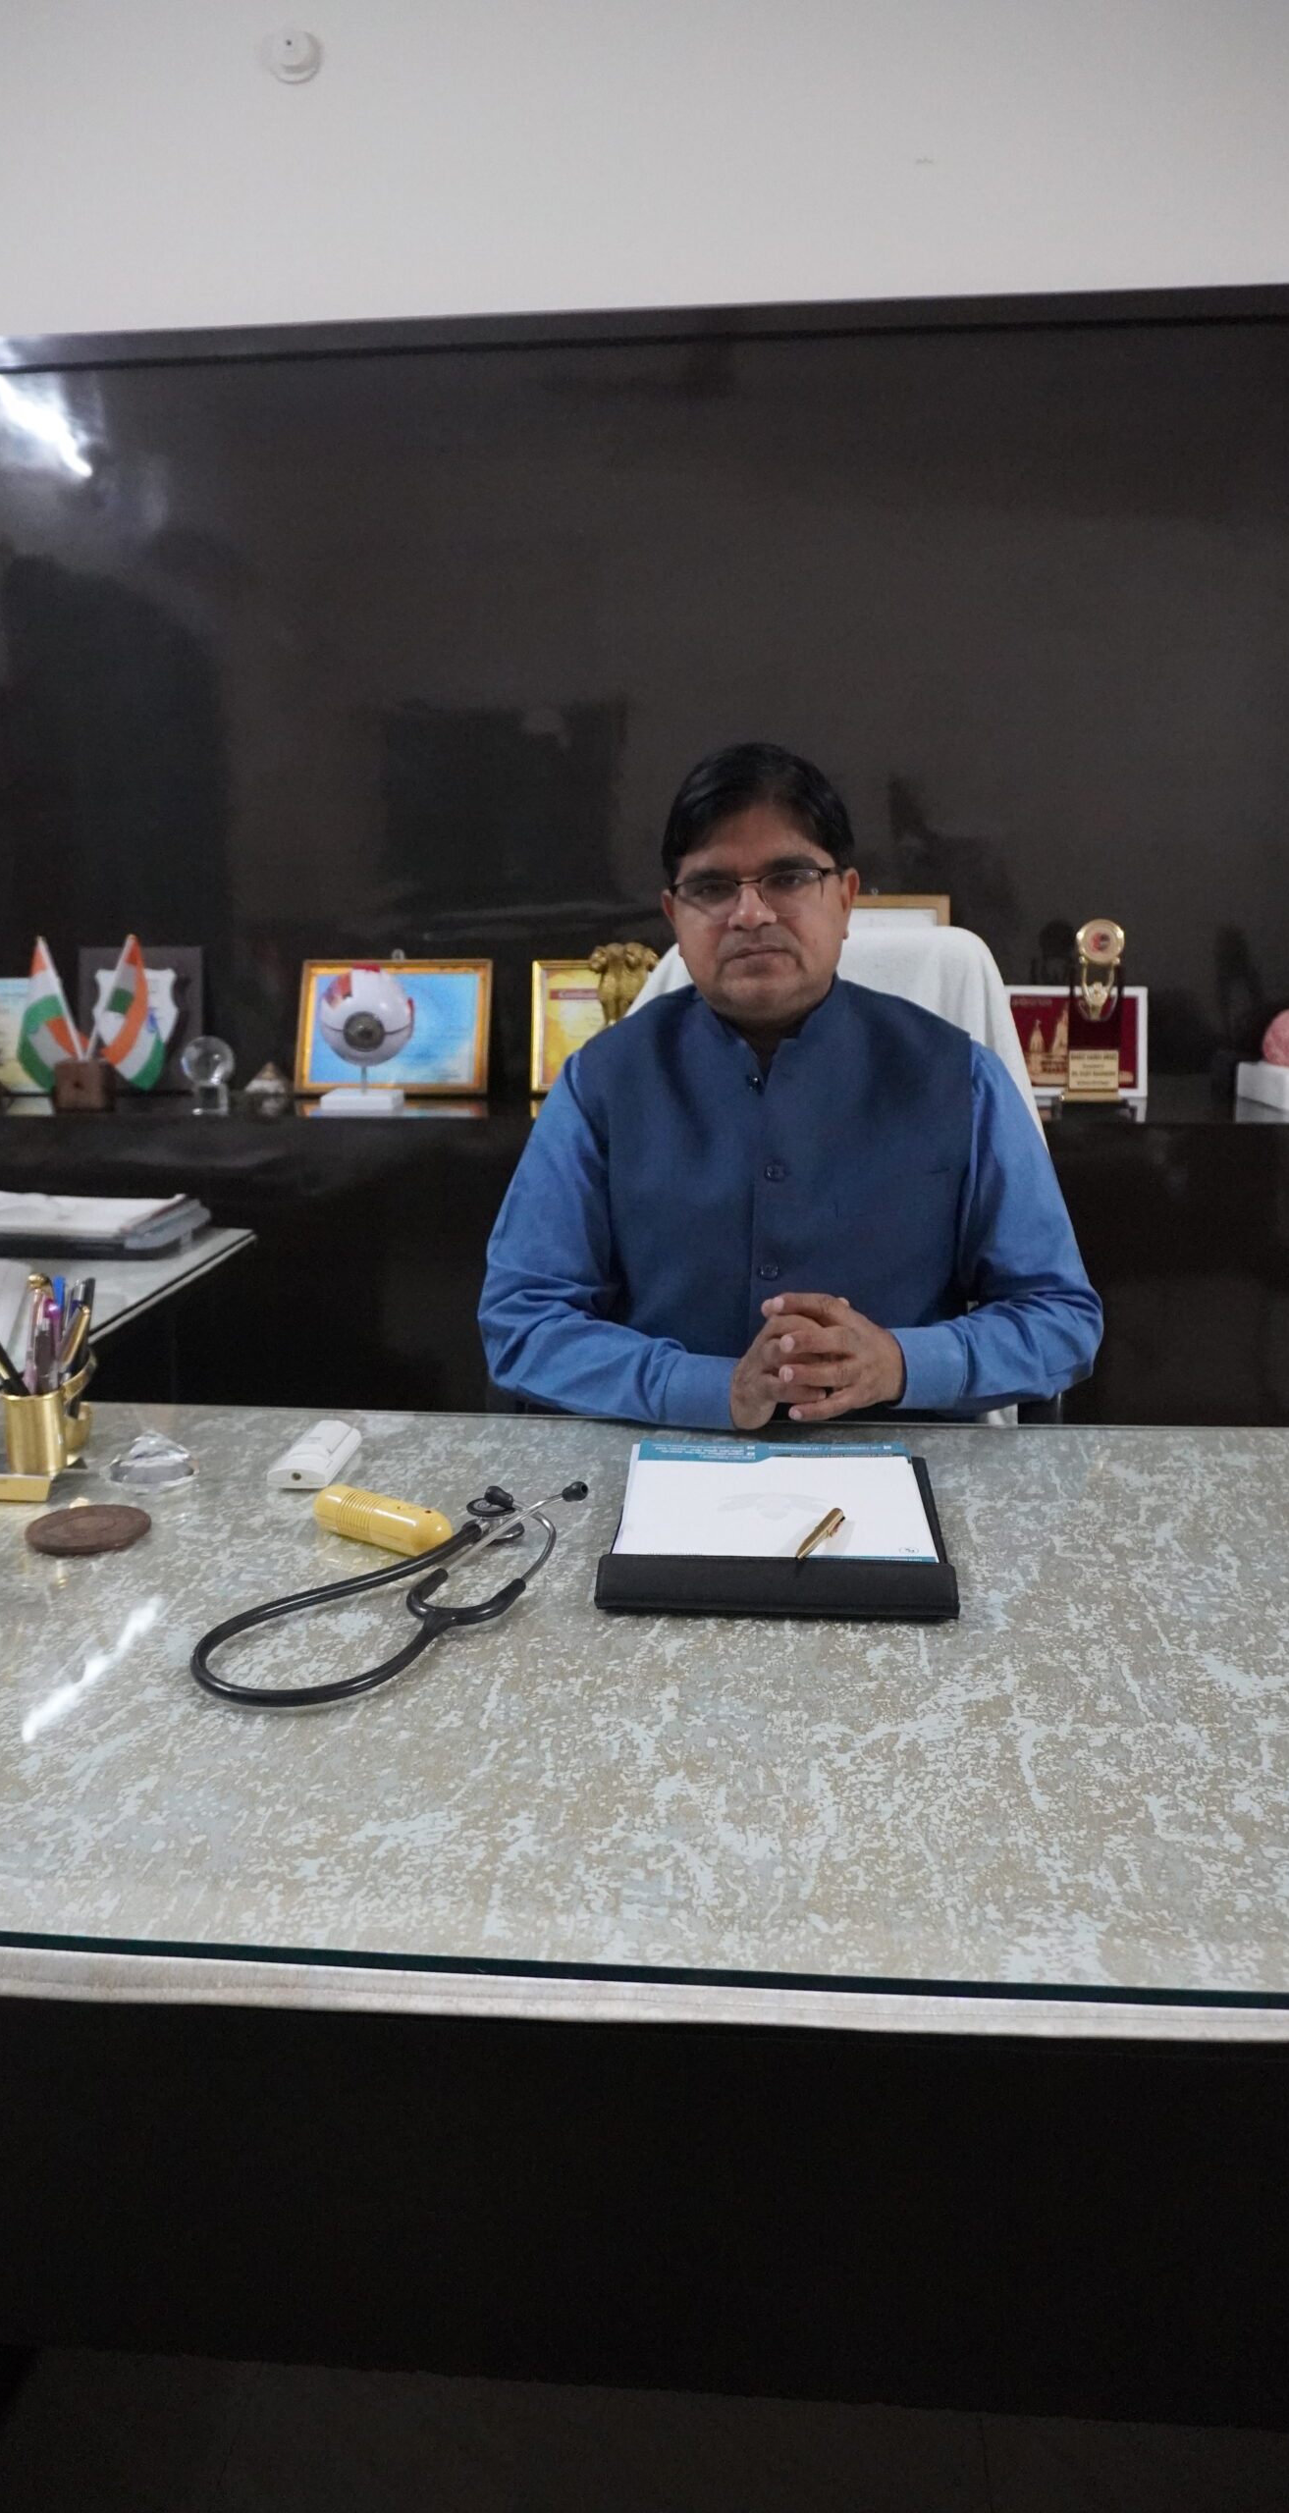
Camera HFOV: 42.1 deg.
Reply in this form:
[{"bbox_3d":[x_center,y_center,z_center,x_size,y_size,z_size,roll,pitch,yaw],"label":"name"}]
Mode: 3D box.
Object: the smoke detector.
[{"bbox_3d":[-0.578,-1.971,2.696,0.102,0.102,0.042,0,12,5],"label":"smoke detector"}]

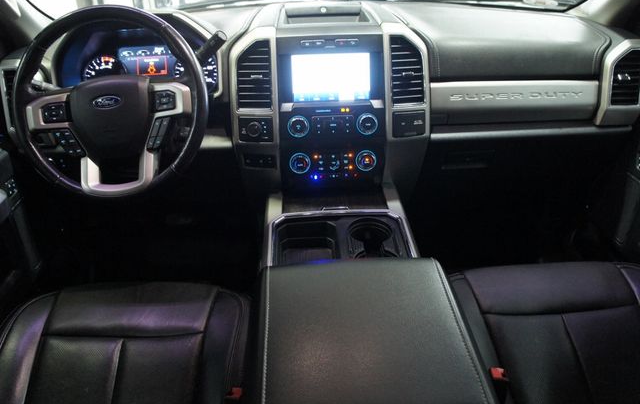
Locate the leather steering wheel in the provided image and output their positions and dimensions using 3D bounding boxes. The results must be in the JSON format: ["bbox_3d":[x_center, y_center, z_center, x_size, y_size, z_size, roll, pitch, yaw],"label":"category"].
[{"bbox_3d":[-0.421,-0.204,0.989,0.390,0.390,0.110,-1,0,-2],"label":"leather steering wheel"}]

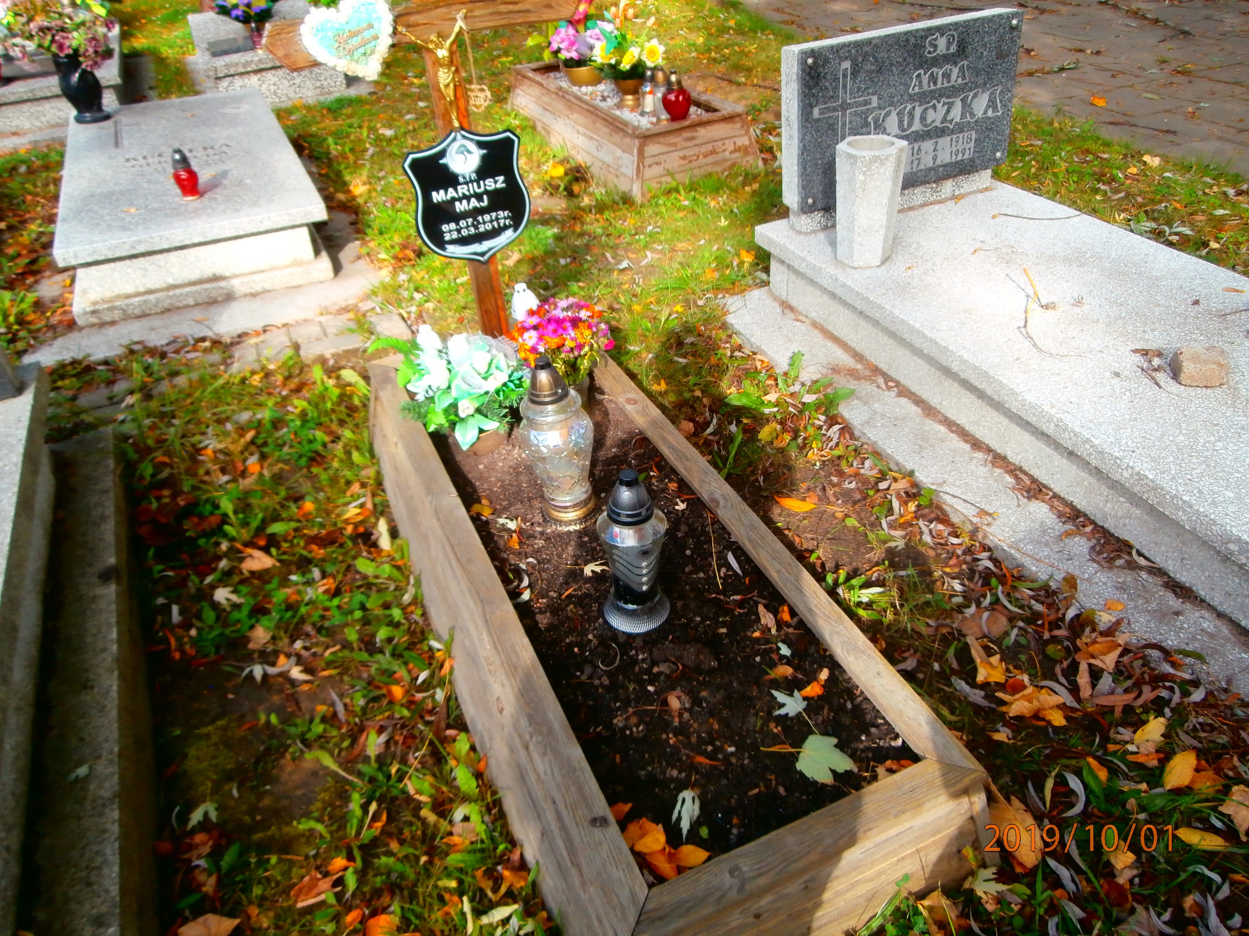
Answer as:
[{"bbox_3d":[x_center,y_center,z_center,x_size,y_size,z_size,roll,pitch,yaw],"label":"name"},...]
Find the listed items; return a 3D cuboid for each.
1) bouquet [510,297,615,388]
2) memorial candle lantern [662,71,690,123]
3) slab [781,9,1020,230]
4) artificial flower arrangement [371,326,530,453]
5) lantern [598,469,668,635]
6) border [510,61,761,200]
[{"bbox_3d":[-0.147,-0.326,2.313,0.265,0.245,0.245,-5,34,3],"label":"bouquet"},{"bbox_3d":[0.258,-1.835,4.428,0.139,0.217,0.117,-17,35,-14],"label":"memorial candle lantern"},{"bbox_3d":[0.962,-1.213,3.158,0.846,0.595,0.115,-16,35,-13],"label":"slab"},{"bbox_3d":[-0.427,-0.202,2.259,0.367,0.265,0.316,-18,35,-15],"label":"artificial flower arrangement"},{"bbox_3d":[0.017,0.143,1.670,0.129,0.328,0.129,-2,34,1],"label":"lantern"},{"bbox_3d":[-0.056,-1.989,5.068,0.632,0.293,2.213,-17,35,-14],"label":"border"}]

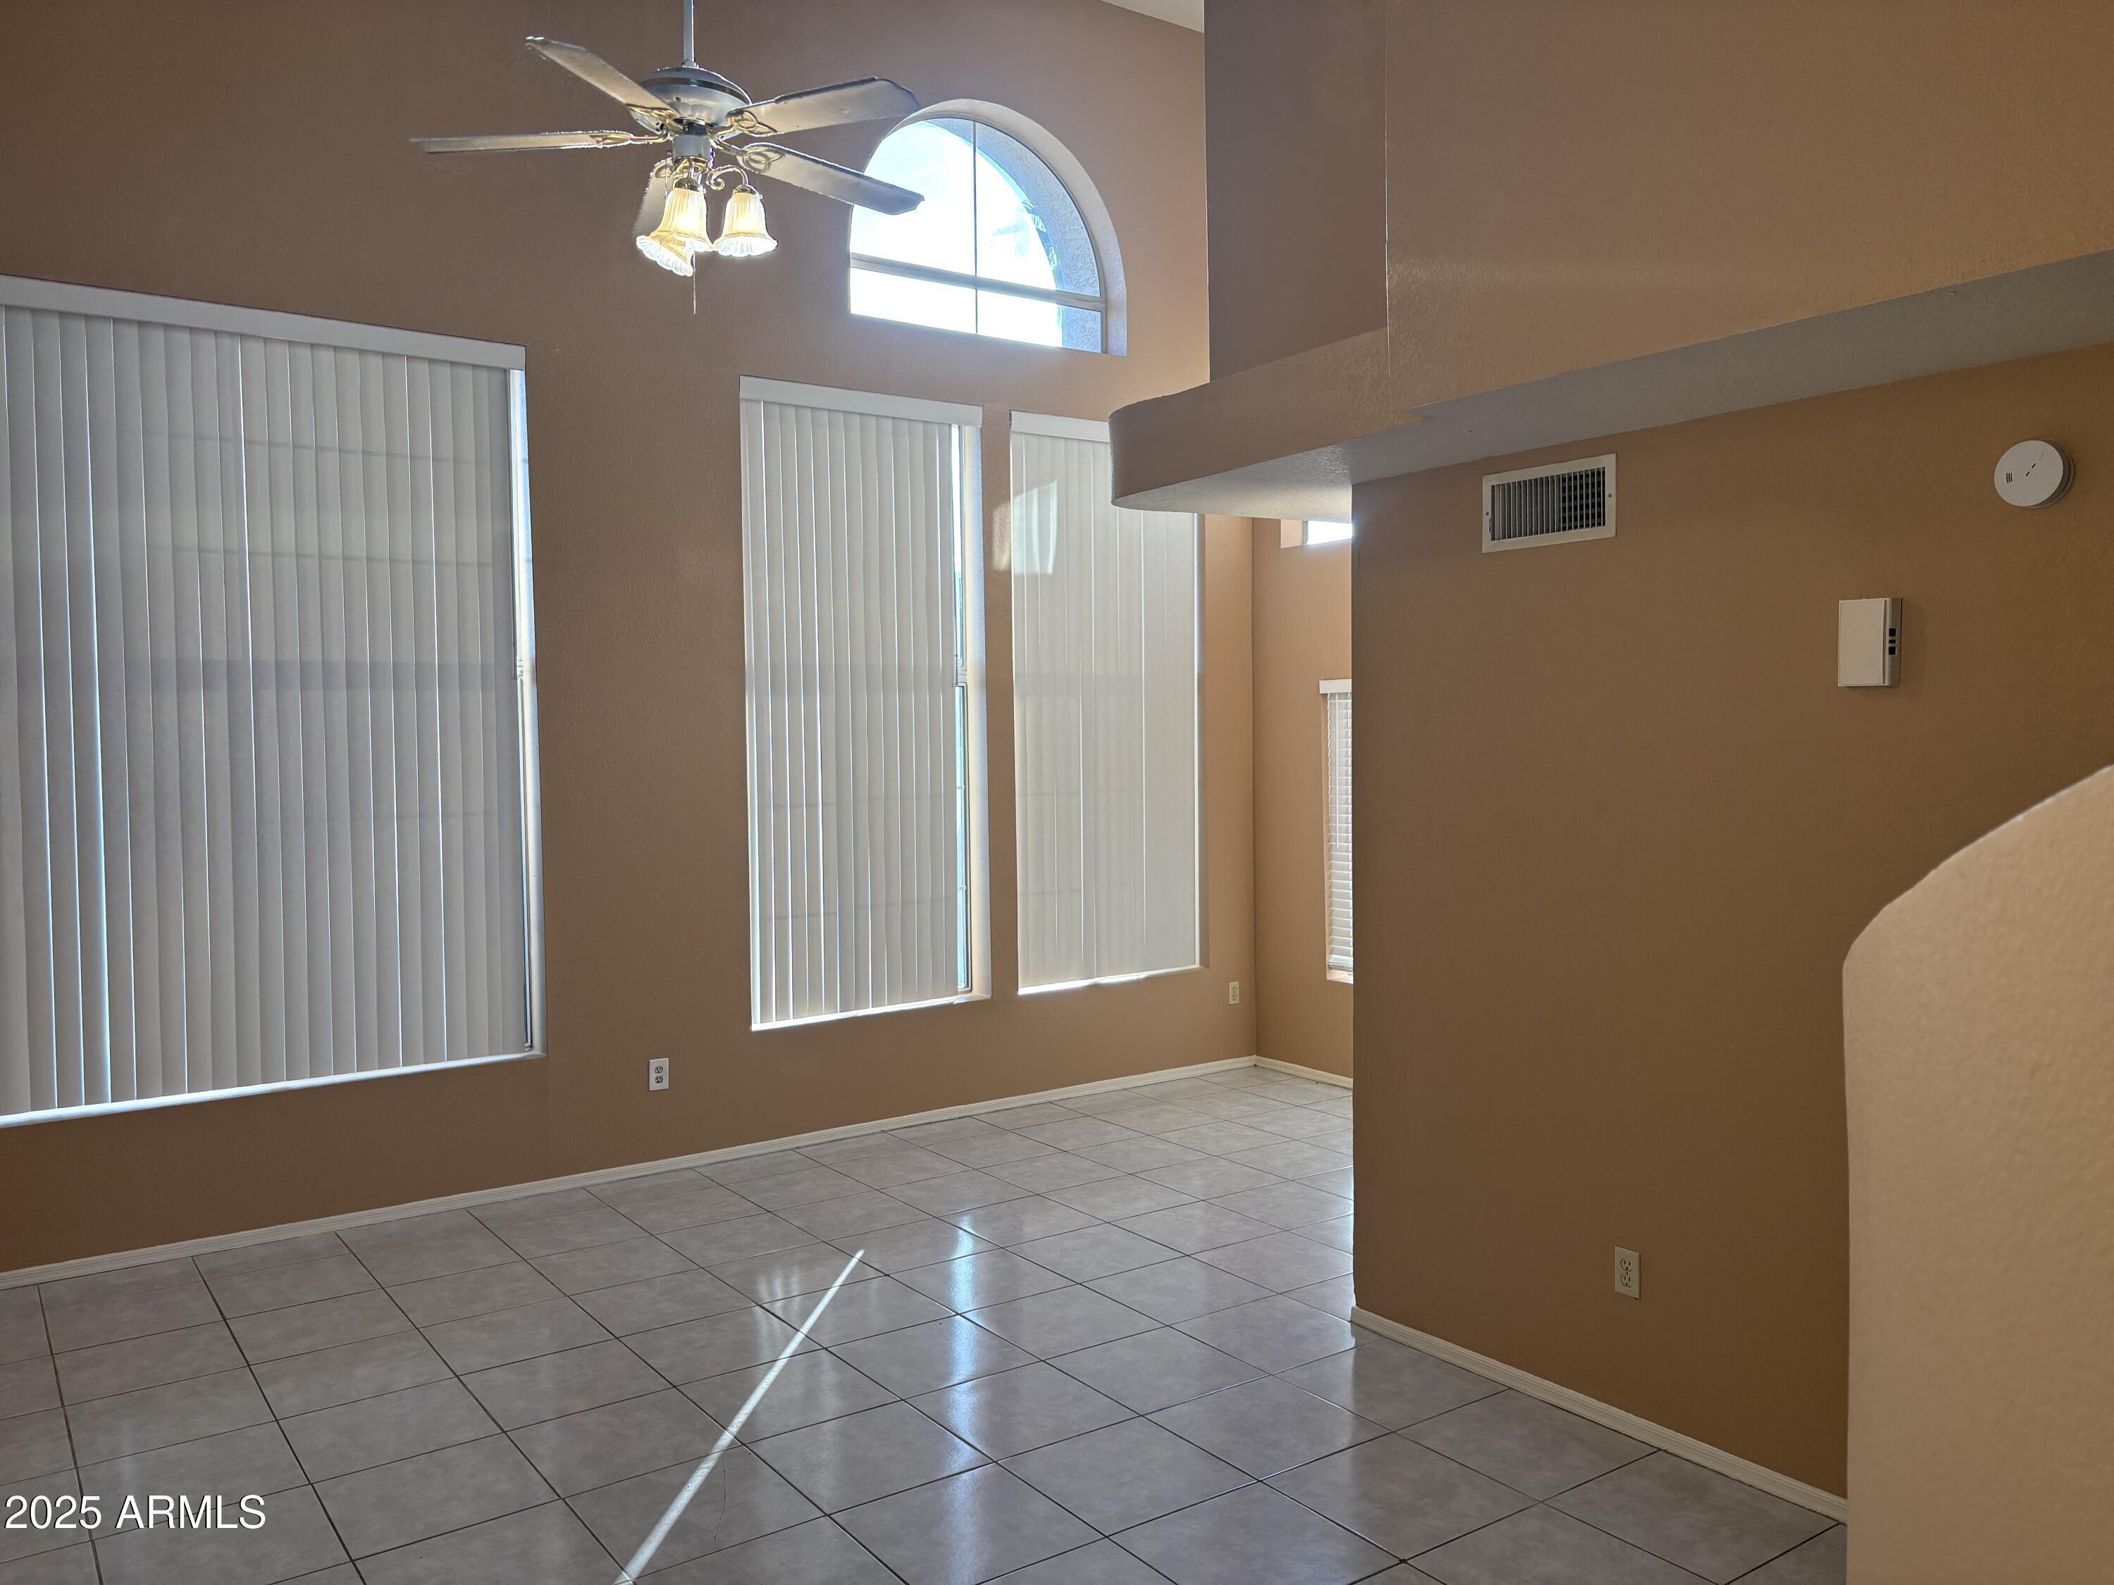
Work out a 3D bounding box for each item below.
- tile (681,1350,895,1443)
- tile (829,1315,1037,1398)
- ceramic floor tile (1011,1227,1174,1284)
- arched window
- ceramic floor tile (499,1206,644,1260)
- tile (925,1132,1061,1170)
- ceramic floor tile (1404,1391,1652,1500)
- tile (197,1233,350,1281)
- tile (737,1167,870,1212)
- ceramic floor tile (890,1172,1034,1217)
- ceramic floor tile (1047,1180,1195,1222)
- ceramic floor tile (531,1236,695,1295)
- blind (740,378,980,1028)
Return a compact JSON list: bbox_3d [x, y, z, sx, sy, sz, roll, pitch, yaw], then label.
[{"bbox_3d":[-0.715,1.609,4.225,0.443,0.010,0.443,-2,2,-35],"label":"tile"},{"bbox_3d":[-0.352,1.596,4.489,0.447,0.010,0.447,-2,2,-35],"label":"tile"},{"bbox_3d":[0.123,1.559,5.375,0.447,0.010,0.447,-2,2,-35],"label":"ceramic floor tile"},{"bbox_3d":[-0.378,-2.633,7.461,1.515,1.050,0.090,-2,3,-35],"label":"arched window"},{"bbox_3d":[-1.767,1.594,5.758,0.447,0.010,0.447,-2,2,-35],"label":"ceramic floor tile"},{"bbox_3d":[-0.273,1.520,6.713,0.443,0.010,0.443,-2,2,-35],"label":"tile"},{"bbox_3d":[1.152,1.590,3.893,0.443,0.010,0.443,-2,2,-35],"label":"ceramic floor tile"},{"bbox_3d":[-2.712,1.608,5.501,0.449,0.010,0.308,-2,2,-35],"label":"tile"},{"bbox_3d":[-1.006,1.549,6.202,0.443,0.010,0.443,-2,2,-35],"label":"tile"},{"bbox_3d":[-0.387,1.555,6.141,0.449,0.010,0.447,-2,2,-35],"label":"ceramic floor tile"},{"bbox_3d":[0.242,1.550,6.040,0.449,0.010,0.447,-2,2,-35],"label":"ceramic floor tile"},{"bbox_3d":[-1.482,1.585,5.324,0.443,0.010,0.443,-2,2,-35],"label":"ceramic floor tile"},{"bbox_3d":[-0.833,-0.392,7.038,1.190,2.720,0.090,-2,2,-35],"label":"blind"}]

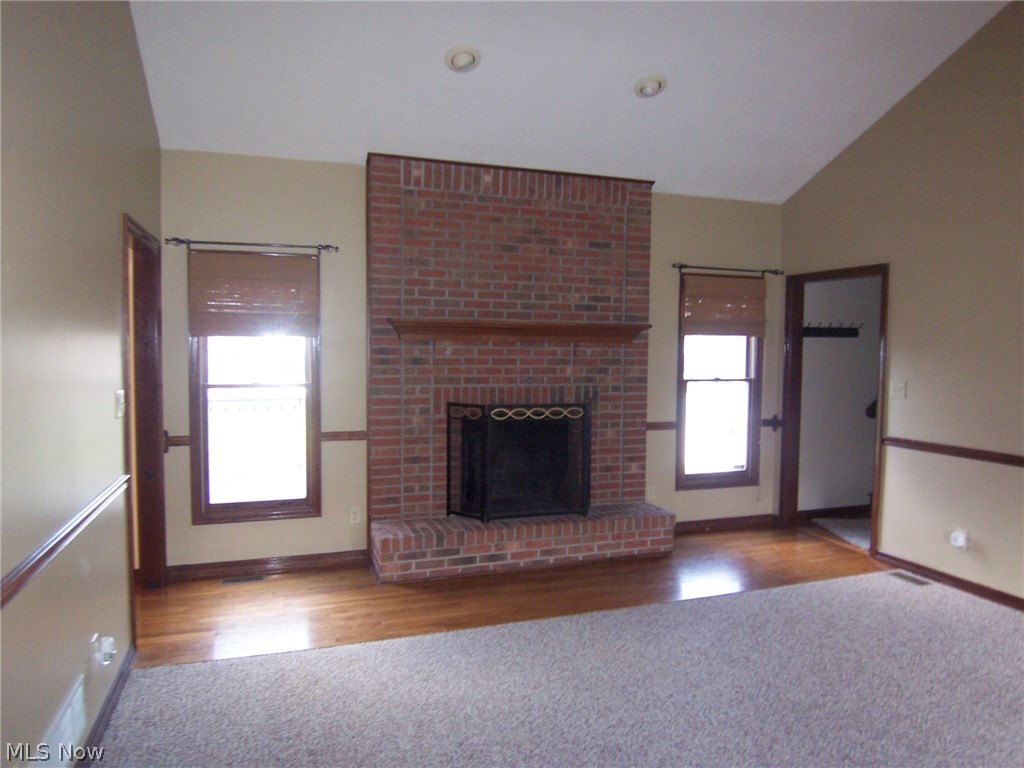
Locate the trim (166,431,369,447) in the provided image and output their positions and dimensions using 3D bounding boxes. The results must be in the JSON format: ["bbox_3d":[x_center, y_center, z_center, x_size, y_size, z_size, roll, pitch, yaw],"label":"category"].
[{"bbox_3d":[-1.571,0.359,4.439,1.230,0.062,0.025,-1,3,-19],"label":"trim"}]

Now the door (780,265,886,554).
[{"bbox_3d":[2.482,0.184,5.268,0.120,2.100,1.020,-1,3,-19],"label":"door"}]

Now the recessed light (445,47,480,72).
[{"bbox_3d":[-0.283,-1.849,3.854,0.197,0.050,0.197,-1,-23,-19],"label":"recessed light"}]

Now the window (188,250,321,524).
[{"bbox_3d":[-1.654,0.024,4.426,0.790,1.750,0.100,-1,3,-19],"label":"window"}]

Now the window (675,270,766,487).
[{"bbox_3d":[1.699,-0.009,5.586,0.810,1.740,0.090,-1,3,-18],"label":"window"}]

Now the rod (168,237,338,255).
[{"bbox_3d":[-1.641,-0.873,4.346,1.030,0.070,0.090,-1,3,-18],"label":"rod"}]

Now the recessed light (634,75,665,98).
[{"bbox_3d":[0.854,-1.842,4.205,0.205,0.050,0.205,-1,-20,-18],"label":"recessed light"}]

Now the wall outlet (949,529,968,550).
[{"bbox_3d":[2.778,0.966,4.224,0.042,0.116,0.072,-1,3,-19],"label":"wall outlet"}]

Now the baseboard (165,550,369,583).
[{"bbox_3d":[-1.595,1.213,4.534,1.260,0.115,0.025,-1,3,-18],"label":"baseboard"}]

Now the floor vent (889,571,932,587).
[{"bbox_3d":[2.646,1.298,4.559,0.110,0.020,0.270,-1,3,-18],"label":"floor vent"}]

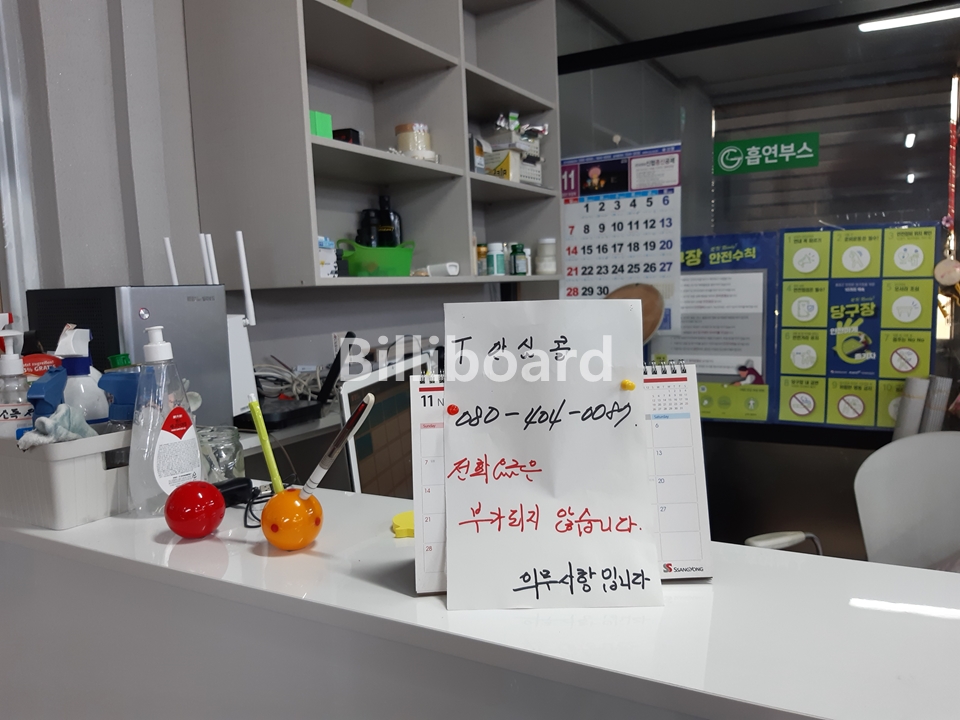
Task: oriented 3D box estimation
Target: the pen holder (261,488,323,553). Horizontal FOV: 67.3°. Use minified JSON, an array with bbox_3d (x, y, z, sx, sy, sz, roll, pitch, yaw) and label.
[{"bbox_3d":[-0.201,0.172,0.774,0.065,0.065,0.065,-4,7,-15],"label":"pen holder"}]

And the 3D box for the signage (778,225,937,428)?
[{"bbox_3d":[1.105,-0.095,2.139,0.420,0.594,0.010,1,7,28],"label":"signage"}]

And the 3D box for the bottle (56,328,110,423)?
[{"bbox_3d":[-0.544,0.072,0.992,0.060,0.231,0.085,1,7,24],"label":"bottle"}]

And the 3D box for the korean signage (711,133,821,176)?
[{"bbox_3d":[0.868,-0.625,2.194,0.298,0.099,0.008,1,7,28],"label":"korean signage"}]

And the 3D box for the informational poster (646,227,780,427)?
[{"bbox_3d":[0.733,-0.103,2.338,0.420,0.594,0.010,1,7,28],"label":"informational poster"}]

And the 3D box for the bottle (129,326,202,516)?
[{"bbox_3d":[-0.404,0.076,0.924,0.072,0.236,0.098,3,9,40],"label":"bottle"}]

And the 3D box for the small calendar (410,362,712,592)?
[{"bbox_3d":[0.070,0.098,0.661,0.260,0.192,0.080,-2,6,-4],"label":"small calendar"}]

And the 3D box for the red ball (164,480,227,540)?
[{"bbox_3d":[-0.324,0.171,0.821,0.065,0.065,0.065,-5,7,-21],"label":"red ball"}]

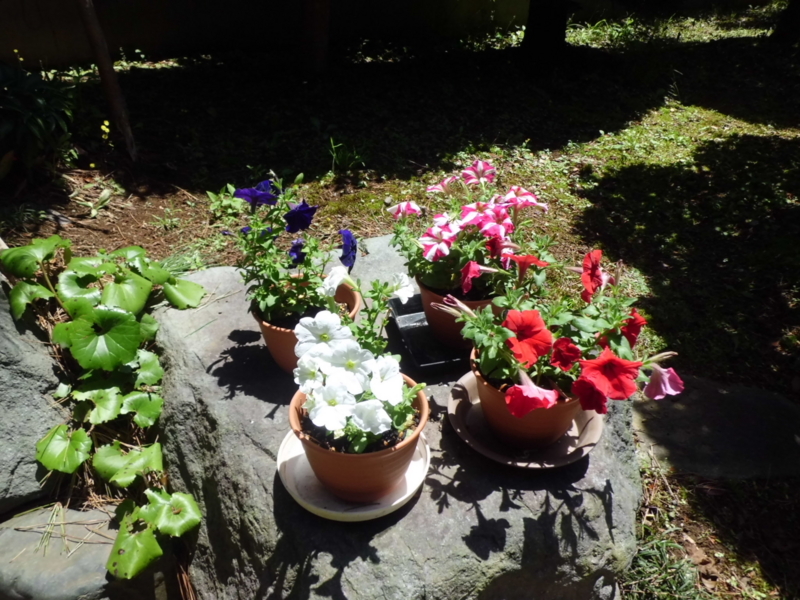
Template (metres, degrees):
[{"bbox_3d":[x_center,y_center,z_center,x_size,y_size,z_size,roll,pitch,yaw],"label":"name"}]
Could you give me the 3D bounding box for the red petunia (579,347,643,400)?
[{"bbox_3d":[0.265,0.092,0.755,0.074,0.064,0.035,3,26,5],"label":"red petunia"}]

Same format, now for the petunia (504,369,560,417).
[{"bbox_3d":[0.169,0.118,0.765,0.066,0.050,0.045,-1,53,-3],"label":"petunia"}]

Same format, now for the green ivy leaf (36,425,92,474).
[{"bbox_3d":[-0.501,0.223,0.900,0.075,0.020,0.075,10,54,-14],"label":"green ivy leaf"}]

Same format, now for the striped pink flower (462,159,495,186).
[{"bbox_3d":[0.136,-0.217,1.030,0.056,0.035,0.053,2,49,2],"label":"striped pink flower"}]

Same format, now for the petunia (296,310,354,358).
[{"bbox_3d":[-0.091,0.043,0.725,0.066,0.035,0.062,-2,60,-4],"label":"petunia"}]

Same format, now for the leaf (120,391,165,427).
[{"bbox_3d":[-0.413,0.174,0.965,0.068,0.027,0.060,0,47,0],"label":"leaf"}]

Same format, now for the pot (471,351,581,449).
[{"bbox_3d":[0.172,0.126,0.798,0.160,0.105,0.160,0,31,0],"label":"pot"}]

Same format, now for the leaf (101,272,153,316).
[{"bbox_3d":[-0.486,-0.010,1.067,0.093,0.028,0.085,0,61,0],"label":"leaf"}]

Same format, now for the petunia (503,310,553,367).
[{"bbox_3d":[0.156,0.047,0.736,0.064,0.068,0.045,-4,15,-6],"label":"petunia"}]

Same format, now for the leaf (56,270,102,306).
[{"bbox_3d":[-0.581,-0.021,1.088,0.085,0.030,0.085,0,46,0],"label":"leaf"}]

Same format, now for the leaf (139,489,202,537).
[{"bbox_3d":[-0.344,0.318,0.900,0.092,0.030,0.085,1,31,0],"label":"leaf"}]

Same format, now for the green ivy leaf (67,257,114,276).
[{"bbox_3d":[-0.583,-0.063,1.131,0.090,0.026,0.075,0,39,0],"label":"green ivy leaf"}]

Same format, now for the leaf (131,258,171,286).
[{"bbox_3d":[-0.473,-0.052,1.140,0.072,0.030,0.068,0,48,0],"label":"leaf"}]

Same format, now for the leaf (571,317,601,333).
[{"bbox_3d":[0.250,0.033,0.800,0.038,0.012,0.024,-26,39,-19],"label":"leaf"}]

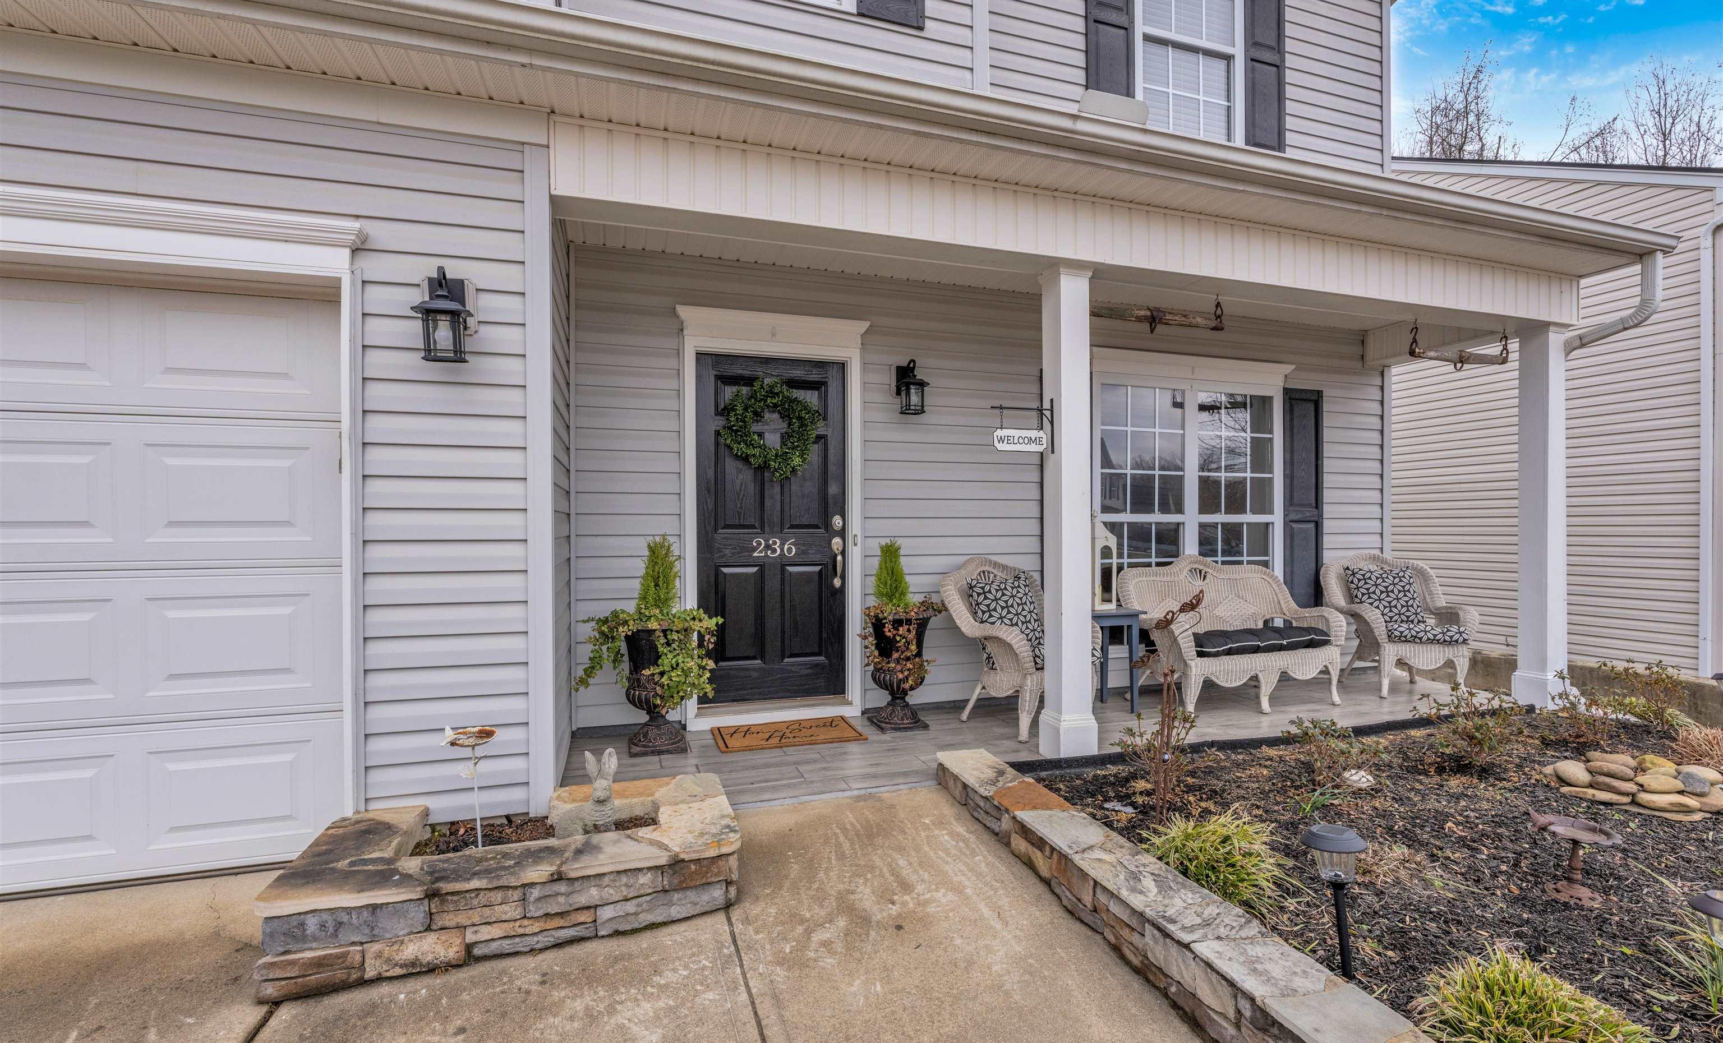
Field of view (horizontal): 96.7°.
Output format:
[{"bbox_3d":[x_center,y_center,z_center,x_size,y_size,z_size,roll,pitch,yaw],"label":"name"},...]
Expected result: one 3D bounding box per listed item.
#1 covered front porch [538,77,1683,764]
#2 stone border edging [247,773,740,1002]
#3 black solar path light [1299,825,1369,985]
[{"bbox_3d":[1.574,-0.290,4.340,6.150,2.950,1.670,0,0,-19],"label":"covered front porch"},{"bbox_3d":[-1.099,1.143,2.572,1.320,0.255,0.690,0,0,-19],"label":"stone border edging"},{"bbox_3d":[1.187,0.943,1.900,0.145,0.390,0.145,-6,0,-19],"label":"black solar path light"}]

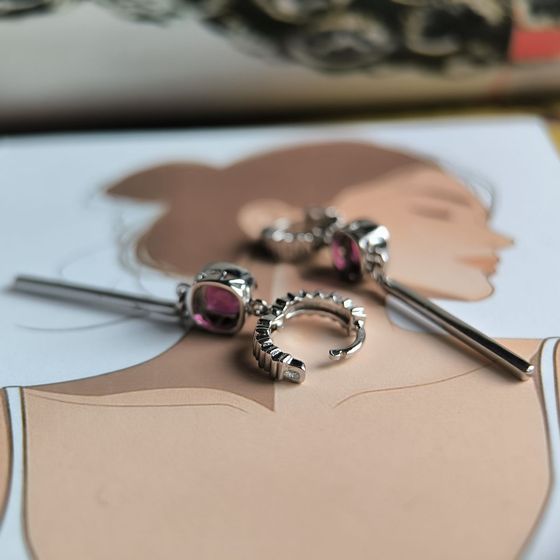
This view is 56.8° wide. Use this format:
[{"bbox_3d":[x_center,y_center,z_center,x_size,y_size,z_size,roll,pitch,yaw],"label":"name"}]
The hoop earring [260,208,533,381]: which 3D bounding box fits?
[{"bbox_3d":[0.018,-0.002,0.081,0.047,0.009,0.013,26,39,33],"label":"hoop earring"}]

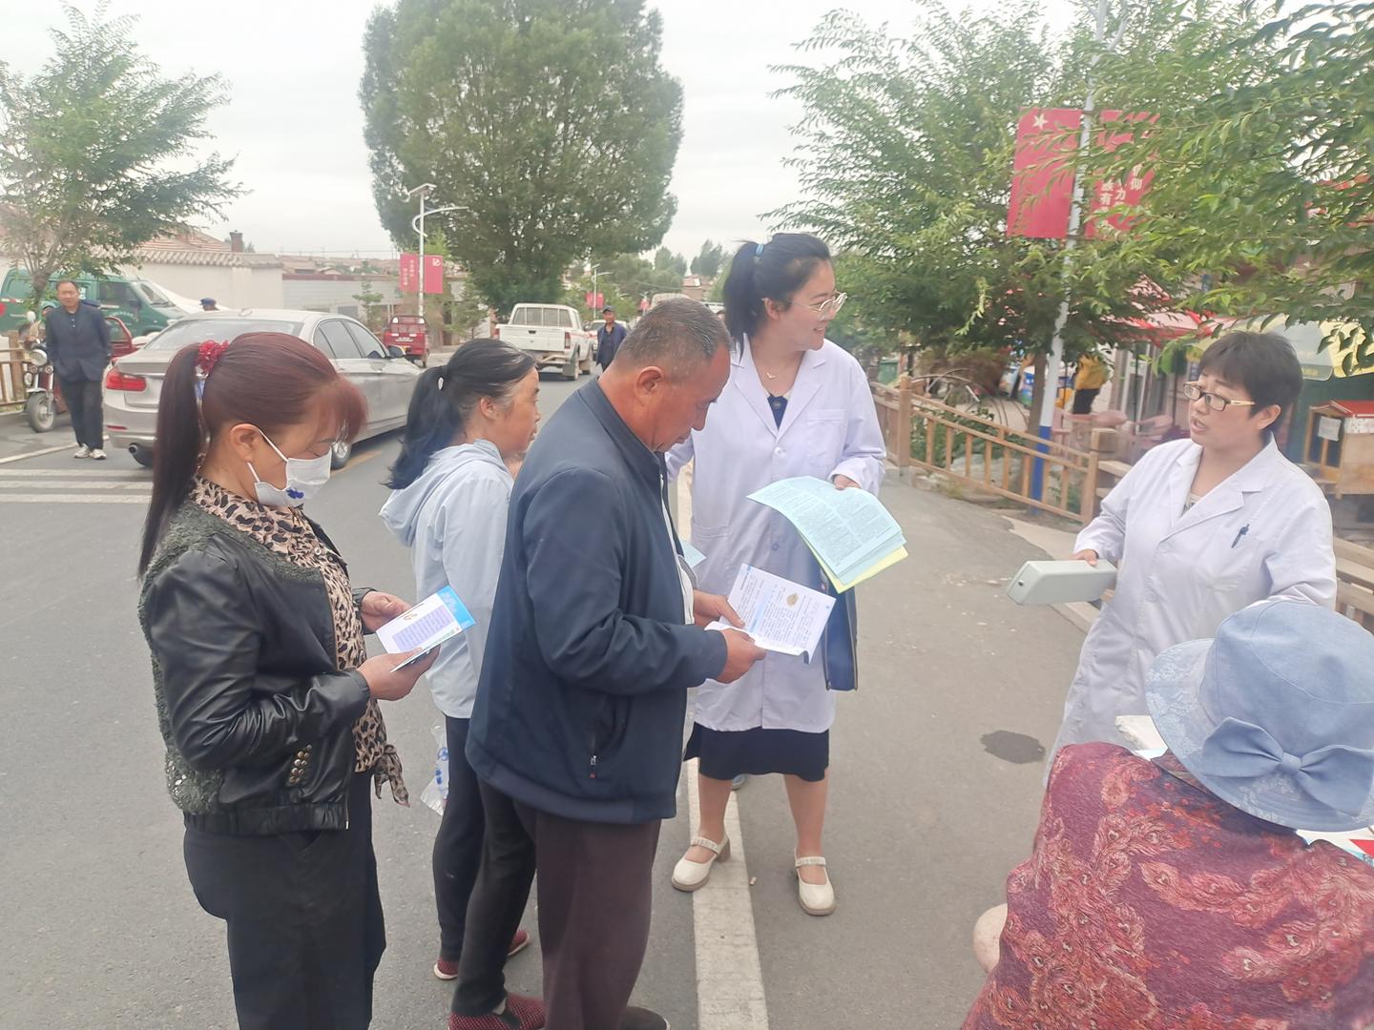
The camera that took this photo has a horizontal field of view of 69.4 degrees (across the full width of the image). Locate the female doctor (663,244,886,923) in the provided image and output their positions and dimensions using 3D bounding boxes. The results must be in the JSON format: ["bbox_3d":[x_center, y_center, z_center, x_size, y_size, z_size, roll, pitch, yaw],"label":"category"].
[{"bbox_3d":[0.196,0.192,2.546,0.530,1.740,0.420,3,11,-2],"label":"female doctor"}]

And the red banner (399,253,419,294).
[{"bbox_3d":[-8.125,-7.074,29.000,0.560,1.130,0.050,3,11,0],"label":"red banner"}]

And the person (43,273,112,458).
[{"bbox_3d":[-5.635,-1.370,9.290,0.560,1.638,0.360,-2,12,-25],"label":"person"}]

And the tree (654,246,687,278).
[{"bbox_3d":[-1.906,-22.691,100.855,3.500,8.992,3.500,3,11,0],"label":"tree"}]

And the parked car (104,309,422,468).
[{"bbox_3d":[-4.136,-1.402,10.378,1.820,1.440,4.650,2,11,-4],"label":"parked car"}]

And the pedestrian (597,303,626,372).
[{"bbox_3d":[-1.187,-2.365,15.365,0.520,1.732,0.350,4,11,3],"label":"pedestrian"}]

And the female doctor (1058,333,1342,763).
[{"bbox_3d":[1.137,0.379,2.264,0.470,1.573,0.500,-2,12,-23],"label":"female doctor"}]

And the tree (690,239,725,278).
[{"bbox_3d":[1.859,-22.933,100.934,3.500,9.822,3.500,3,11,0],"label":"tree"}]

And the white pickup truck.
[{"bbox_3d":[-3.512,-4.527,25.915,1.740,1.710,4.950,3,11,0],"label":"white pickup truck"}]

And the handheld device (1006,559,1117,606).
[{"bbox_3d":[0.726,0.132,1.920,0.245,0.075,0.085,1,30,-35],"label":"handheld device"}]

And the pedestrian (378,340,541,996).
[{"bbox_3d":[-0.451,0.330,2.308,0.430,1.490,0.450,-3,13,-30],"label":"pedestrian"}]

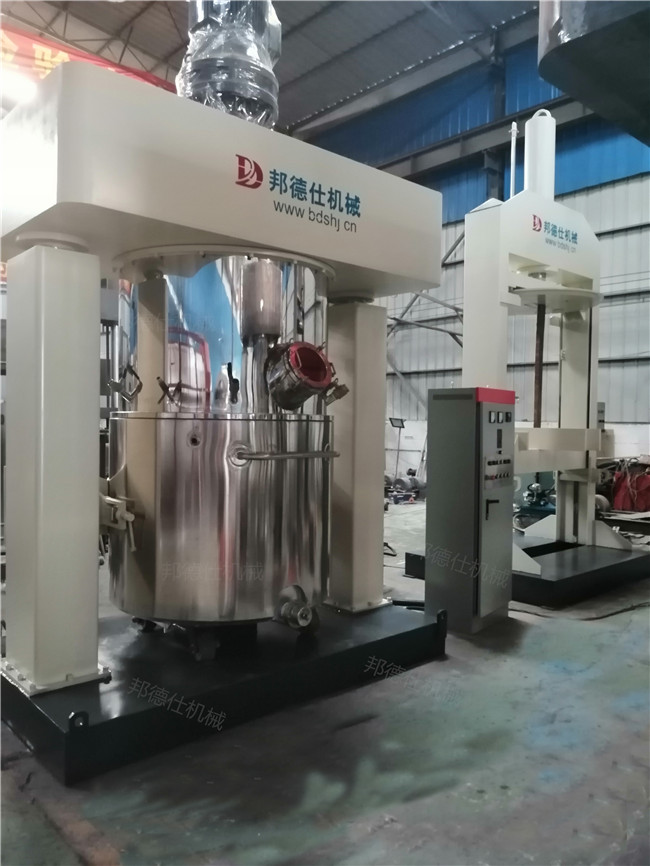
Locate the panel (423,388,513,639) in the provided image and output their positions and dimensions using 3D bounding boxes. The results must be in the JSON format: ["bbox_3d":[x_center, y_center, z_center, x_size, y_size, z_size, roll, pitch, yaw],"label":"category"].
[{"bbox_3d":[1.103,0.550,5.117,0.403,1.744,0.593,2,2,42],"label":"panel"}]

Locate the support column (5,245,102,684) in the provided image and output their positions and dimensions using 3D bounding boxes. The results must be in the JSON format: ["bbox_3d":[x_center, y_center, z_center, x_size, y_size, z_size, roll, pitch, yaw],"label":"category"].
[{"bbox_3d":[-1.367,0.161,3.384,0.309,2.057,0.463,0,1,-42],"label":"support column"}]

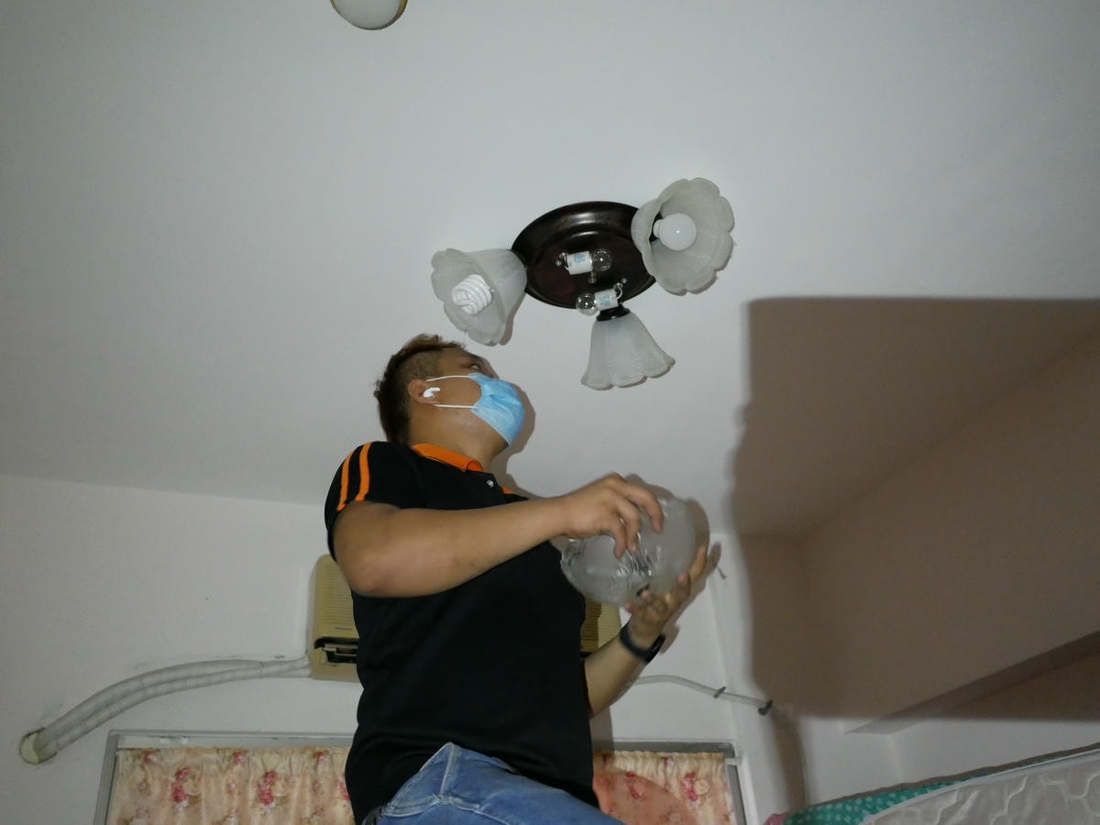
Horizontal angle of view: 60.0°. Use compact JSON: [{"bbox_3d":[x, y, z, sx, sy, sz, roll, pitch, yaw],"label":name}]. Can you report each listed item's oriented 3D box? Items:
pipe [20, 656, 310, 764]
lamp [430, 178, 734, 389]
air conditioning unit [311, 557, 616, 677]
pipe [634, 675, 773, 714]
[{"bbox_3d":[-0.802,0.627,2.042,0.571,0.207,0.082,8,-33,-19],"label":"pipe"},{"bbox_3d":[0.056,-0.204,1.608,0.496,0.180,0.510,8,-33,-19],"label":"lamp"},{"bbox_3d":[-0.189,0.508,2.317,0.741,0.259,0.180,8,-33,-19],"label":"air conditioning unit"},{"bbox_3d":[0.382,0.722,2.483,0.403,0.086,0.076,8,-33,-19],"label":"pipe"}]

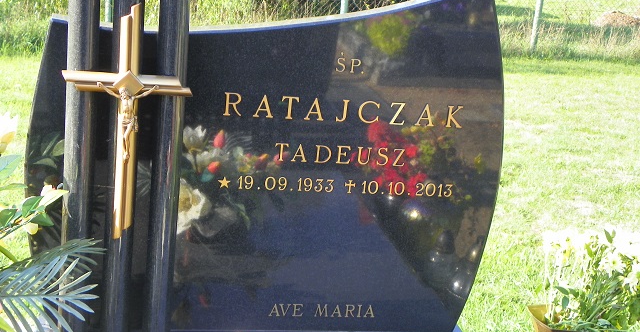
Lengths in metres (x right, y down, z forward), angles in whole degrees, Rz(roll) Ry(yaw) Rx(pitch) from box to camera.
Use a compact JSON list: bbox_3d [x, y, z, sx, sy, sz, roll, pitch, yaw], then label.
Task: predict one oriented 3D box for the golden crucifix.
[{"bbox_3d":[-0.353,-0.075,1.889,0.232,0.439,0.035,2,14,-12],"label":"golden crucifix"}]

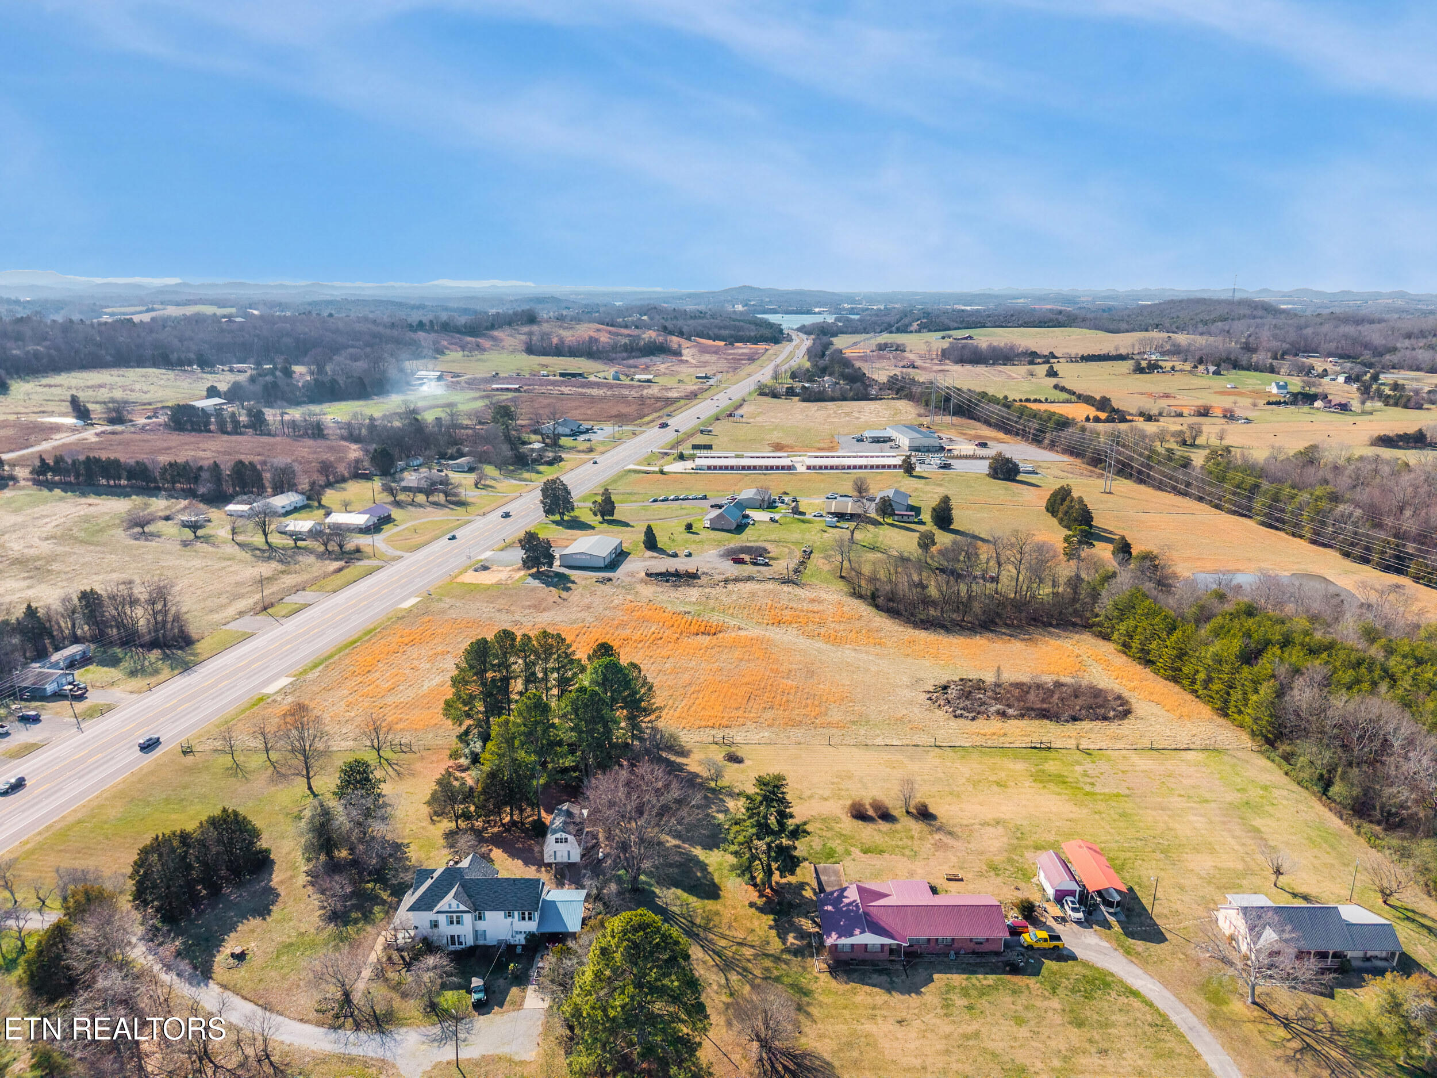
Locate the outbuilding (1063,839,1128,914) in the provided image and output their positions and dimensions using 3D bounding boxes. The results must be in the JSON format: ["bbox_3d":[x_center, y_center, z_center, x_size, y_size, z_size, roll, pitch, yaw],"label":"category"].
[{"bbox_3d":[56.100,50.300,149.070,5.450,4.200,12.800,0,14,1],"label":"outbuilding"}]

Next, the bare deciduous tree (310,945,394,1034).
[{"bbox_3d":[-45.428,54.320,122.638,9.300,8.200,9.300,0,14,0],"label":"bare deciduous tree"}]

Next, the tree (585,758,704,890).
[{"bbox_3d":[-10.795,42.644,146.089,17.160,19.500,17.160,0,14,0],"label":"tree"}]

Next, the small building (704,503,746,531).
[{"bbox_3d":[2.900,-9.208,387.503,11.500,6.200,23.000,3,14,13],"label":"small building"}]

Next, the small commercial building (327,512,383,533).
[{"bbox_3d":[-138.000,-6.992,375.780,15.700,4.800,11.200,2,14,10],"label":"small commercial building"}]

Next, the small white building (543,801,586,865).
[{"bbox_3d":[-25.033,48.041,163.258,5.900,5.400,9.400,0,14,-2],"label":"small white building"}]

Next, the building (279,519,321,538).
[{"bbox_3d":[-152.700,-4.158,364.480,11.300,4.800,10.600,2,14,6],"label":"building"}]

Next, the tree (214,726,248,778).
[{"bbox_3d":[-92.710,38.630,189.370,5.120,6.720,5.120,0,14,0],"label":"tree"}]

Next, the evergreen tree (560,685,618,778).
[{"bbox_3d":[-22.983,35.055,177.526,10.280,19.000,10.280,0,14,0],"label":"evergreen tree"}]

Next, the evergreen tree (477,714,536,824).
[{"bbox_3d":[-35.365,38.189,165.957,9.200,19.200,9.200,0,14,0],"label":"evergreen tree"}]

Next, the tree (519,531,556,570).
[{"bbox_3d":[-57.430,3.770,315.620,11.380,13.230,11.380,0,14,0],"label":"tree"}]

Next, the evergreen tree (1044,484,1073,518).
[{"bbox_3d":[136.421,-15.265,396.034,11.500,13.000,11.500,0,14,0],"label":"evergreen tree"}]

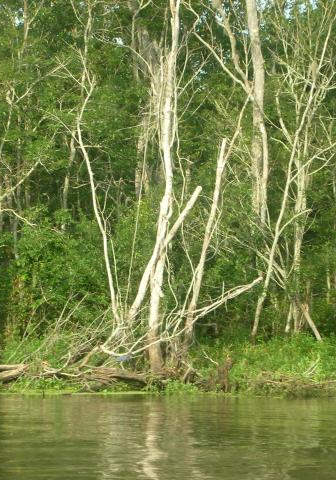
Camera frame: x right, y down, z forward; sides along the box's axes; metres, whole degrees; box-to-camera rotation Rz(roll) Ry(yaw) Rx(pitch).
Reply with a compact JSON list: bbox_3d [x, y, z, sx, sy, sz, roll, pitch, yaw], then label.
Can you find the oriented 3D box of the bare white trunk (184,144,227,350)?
[{"bbox_3d":[0.788,0.057,40.000,0.260,4.340,0.260,10,-2,0],"label":"bare white trunk"}]

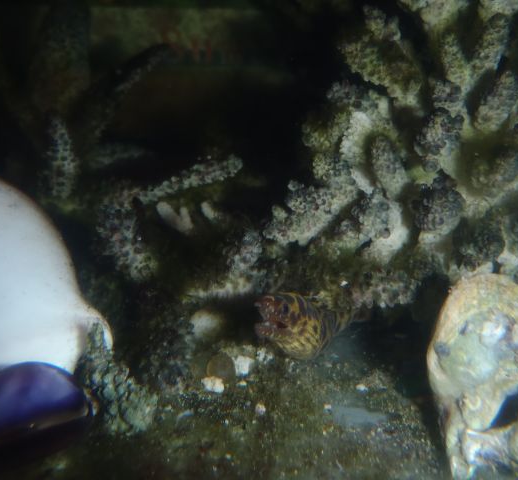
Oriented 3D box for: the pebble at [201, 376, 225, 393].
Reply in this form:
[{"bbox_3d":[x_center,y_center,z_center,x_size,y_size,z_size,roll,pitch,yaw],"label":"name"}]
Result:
[{"bbox_3d":[-0.045,0.144,0.515,0.022,0.014,0.018,0,25,0],"label":"pebble"}]

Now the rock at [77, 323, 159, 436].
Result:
[{"bbox_3d":[-0.127,0.125,0.465,0.068,0.080,0.060,0,25,0],"label":"rock"}]

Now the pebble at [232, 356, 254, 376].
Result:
[{"bbox_3d":[-0.016,0.130,0.535,0.020,0.019,0.017,0,25,0],"label":"pebble"}]

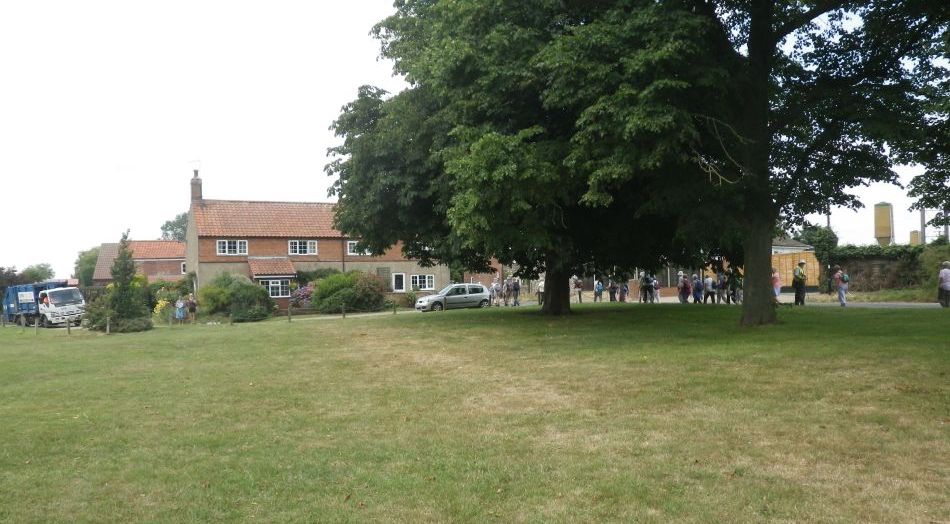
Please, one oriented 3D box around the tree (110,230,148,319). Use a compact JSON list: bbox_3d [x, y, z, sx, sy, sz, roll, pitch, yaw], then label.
[{"bbox_3d":[-15.188,0.659,31.000,1.600,4.176,1.600,-1,-1,-26],"label":"tree"}]

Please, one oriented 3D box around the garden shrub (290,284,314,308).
[{"bbox_3d":[-9.485,1.922,39.000,1.400,1.466,1.300,-1,-1,-14],"label":"garden shrub"}]

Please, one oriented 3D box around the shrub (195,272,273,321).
[{"bbox_3d":[-12.671,1.784,37.000,3.950,2.518,3.000,-1,-1,-19],"label":"shrub"}]

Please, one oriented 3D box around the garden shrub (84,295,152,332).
[{"bbox_3d":[-15.065,2.145,29.800,2.750,1.458,2.500,-1,-1,-27],"label":"garden shrub"}]

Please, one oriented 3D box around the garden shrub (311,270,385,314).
[{"bbox_3d":[-6.996,1.673,39.000,3.850,2.240,3.000,-1,-1,-10],"label":"garden shrub"}]

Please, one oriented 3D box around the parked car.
[{"bbox_3d":[-1.070,1.770,35.400,3.800,1.420,1.650,-3,0,-20],"label":"parked car"}]

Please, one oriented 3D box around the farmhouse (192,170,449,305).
[{"bbox_3d":[-9.493,-1.178,44.721,15.460,8.471,6.700,-1,-1,-27],"label":"farmhouse"}]

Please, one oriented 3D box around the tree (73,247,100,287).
[{"bbox_3d":[-38.166,1.340,70.000,4.200,5.559,4.000,-1,-1,-29],"label":"tree"}]

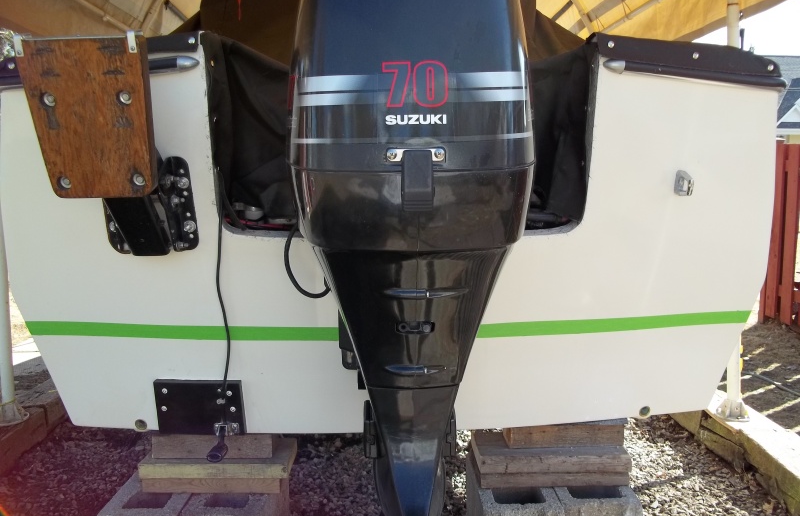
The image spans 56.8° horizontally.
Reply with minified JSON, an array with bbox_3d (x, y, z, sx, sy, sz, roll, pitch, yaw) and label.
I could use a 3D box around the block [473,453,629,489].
[{"bbox_3d":[0.406,0.582,2.076,0.391,0.038,0.235,-1,4,-2],"label":"block"}]

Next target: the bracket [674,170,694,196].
[{"bbox_3d":[0.699,-0.181,1.816,0.038,0.058,0.030,-4,17,-8],"label":"bracket"}]

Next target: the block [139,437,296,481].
[{"bbox_3d":[-0.495,0.559,2.081,0.395,0.038,0.235,-1,4,0],"label":"block"}]

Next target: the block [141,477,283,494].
[{"bbox_3d":[-0.501,0.598,2.081,0.367,0.038,0.235,-1,4,0],"label":"block"}]

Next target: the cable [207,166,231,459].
[{"bbox_3d":[-0.458,0.141,1.875,0.055,0.760,0.060,2,11,0],"label":"cable"}]

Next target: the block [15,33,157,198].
[{"bbox_3d":[-0.649,-0.295,1.551,0.250,0.330,0.045,-1,18,0],"label":"block"}]

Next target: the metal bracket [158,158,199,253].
[{"bbox_3d":[-0.533,-0.126,1.786,0.050,0.228,0.075,1,17,7],"label":"metal bracket"}]

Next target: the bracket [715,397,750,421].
[{"bbox_3d":[1.387,0.627,3.080,0.105,0.082,0.105,-1,4,0],"label":"bracket"}]

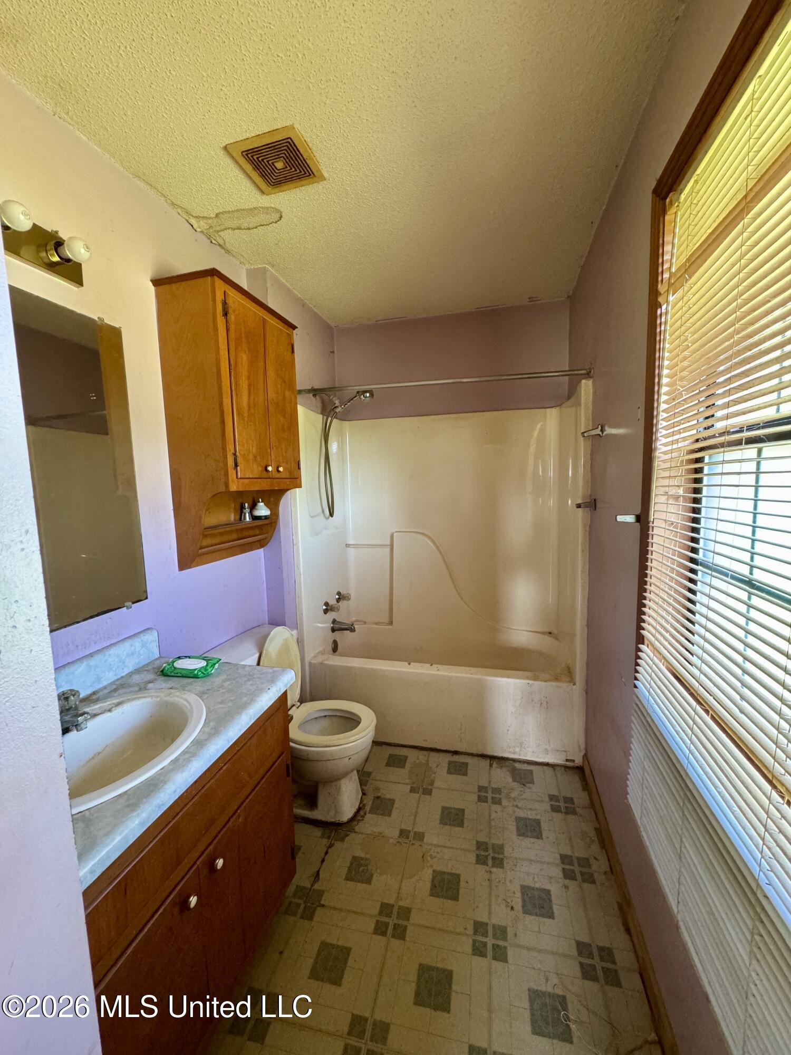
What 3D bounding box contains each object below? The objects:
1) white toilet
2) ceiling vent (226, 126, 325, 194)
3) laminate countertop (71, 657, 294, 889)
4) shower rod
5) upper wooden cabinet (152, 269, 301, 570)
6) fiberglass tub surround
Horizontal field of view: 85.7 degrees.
[{"bbox_3d":[-0.417,0.846,1.893,0.682,0.767,0.511,0,7,14],"label":"white toilet"},{"bbox_3d":[-0.380,-1.165,1.372,0.232,0.020,0.227,0,7,14],"label":"ceiling vent"},{"bbox_3d":[-0.707,0.545,1.061,0.551,0.054,0.882,0,7,14],"label":"laminate countertop"},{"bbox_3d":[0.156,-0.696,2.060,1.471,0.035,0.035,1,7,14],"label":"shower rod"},{"bbox_3d":[-0.659,-0.399,1.836,0.264,1.062,0.596,0,7,14],"label":"upper wooden cabinet"},{"bbox_3d":[0.269,0.222,2.503,1.478,1.829,0.721,0,7,14],"label":"fiberglass tub surround"}]

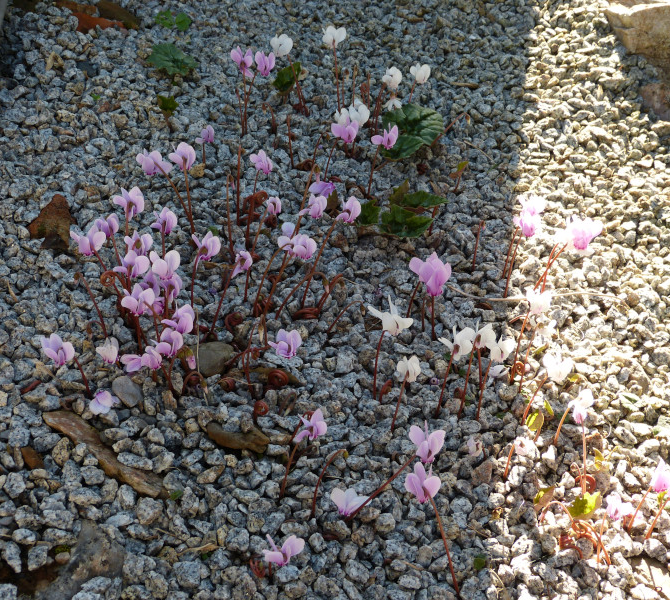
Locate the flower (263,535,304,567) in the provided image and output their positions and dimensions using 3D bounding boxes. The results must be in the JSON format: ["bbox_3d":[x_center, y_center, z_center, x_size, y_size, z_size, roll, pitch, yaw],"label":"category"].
[{"bbox_3d":[-0.037,0.183,0.945,0.029,0.020,0.025,-12,37,-16],"label":"flower"}]

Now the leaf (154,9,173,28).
[{"bbox_3d":[-0.209,-0.342,1.580,0.025,0.014,0.023,0,36,0],"label":"leaf"}]

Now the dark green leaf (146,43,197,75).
[{"bbox_3d":[-0.202,-0.298,1.606,0.062,0.020,0.055,0,37,0],"label":"dark green leaf"}]

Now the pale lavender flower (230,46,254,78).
[{"bbox_3d":[-0.104,-0.265,1.446,0.027,0.035,0.026,-3,37,-4],"label":"pale lavender flower"}]

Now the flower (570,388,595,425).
[{"bbox_3d":[0.198,0.085,1.034,0.021,0.028,0.023,9,38,11],"label":"flower"}]

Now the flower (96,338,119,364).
[{"bbox_3d":[-0.202,0.045,1.150,0.019,0.020,0.021,0,35,0],"label":"flower"}]

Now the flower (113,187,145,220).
[{"bbox_3d":[-0.185,-0.086,1.160,0.026,0.026,0.024,-26,42,-32],"label":"flower"}]

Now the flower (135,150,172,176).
[{"bbox_3d":[-0.179,-0.138,1.290,0.034,0.023,0.027,-18,39,-24],"label":"flower"}]

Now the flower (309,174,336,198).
[{"bbox_3d":[-0.011,-0.105,1.194,0.024,0.021,0.020,-20,42,-23],"label":"flower"}]

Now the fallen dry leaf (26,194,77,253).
[{"bbox_3d":[-0.288,-0.078,1.316,0.053,0.034,0.056,0,37,0],"label":"fallen dry leaf"}]

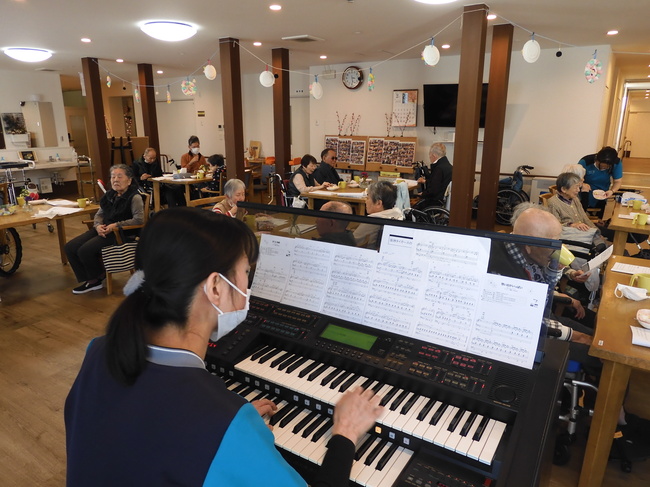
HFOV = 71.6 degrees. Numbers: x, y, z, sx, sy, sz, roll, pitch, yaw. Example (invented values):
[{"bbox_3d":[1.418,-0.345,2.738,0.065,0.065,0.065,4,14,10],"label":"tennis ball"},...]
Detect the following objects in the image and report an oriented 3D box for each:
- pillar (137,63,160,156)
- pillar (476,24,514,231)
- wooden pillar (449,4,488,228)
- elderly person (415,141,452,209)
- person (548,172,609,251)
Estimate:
[{"bbox_3d":[-3.221,-1.959,8.418,0.172,2.582,0.172,8,17,30],"label":"pillar"},{"bbox_3d":[1.923,-1.131,5.170,0.176,2.495,0.176,10,18,32],"label":"pillar"},{"bbox_3d":[1.369,-0.911,4.371,0.176,2.495,0.176,10,18,32],"label":"wooden pillar"},{"bbox_3d":[1.251,-0.611,5.656,0.720,1.260,0.500,8,17,30],"label":"elderly person"},{"bbox_3d":[2.321,-0.096,4.034,0.800,1.034,0.480,13,20,40],"label":"person"}]

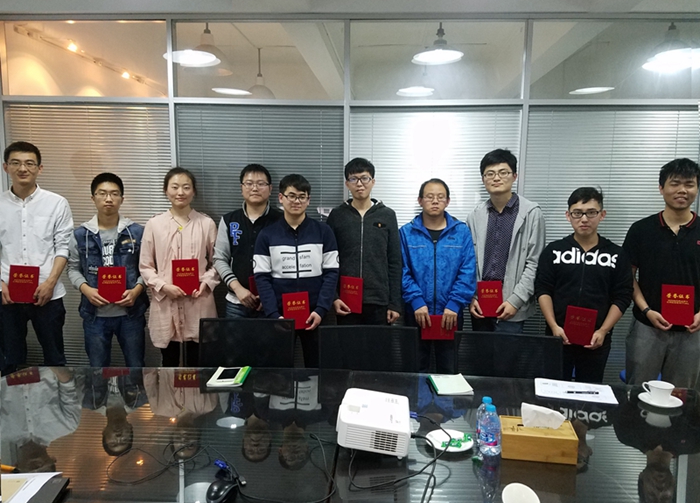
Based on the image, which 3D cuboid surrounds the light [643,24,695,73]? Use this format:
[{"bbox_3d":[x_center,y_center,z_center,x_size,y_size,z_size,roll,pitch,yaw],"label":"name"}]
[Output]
[{"bbox_3d":[2.393,-1.508,3.925,0.410,0.310,0.410,1,8,0],"label":"light"}]

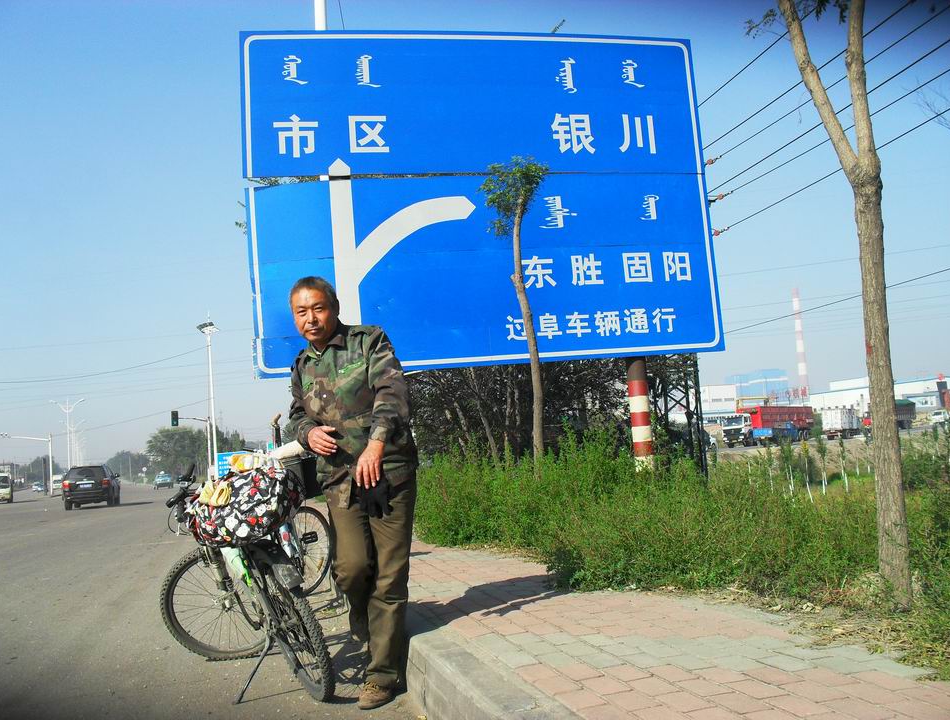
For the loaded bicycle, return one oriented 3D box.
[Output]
[{"bbox_3d":[-1.089,1.011,4.735,0.620,1.080,1.570,0,-7,-29],"label":"loaded bicycle"}]

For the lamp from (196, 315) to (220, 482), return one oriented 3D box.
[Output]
[{"bbox_3d":[-13.946,2.348,51.469,1.150,9.200,1.100,3,-8,-45],"label":"lamp"}]

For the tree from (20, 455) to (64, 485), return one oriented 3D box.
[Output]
[{"bbox_3d":[-94.011,23.994,210.398,9.000,7.800,8.500,-3,-6,0],"label":"tree"}]

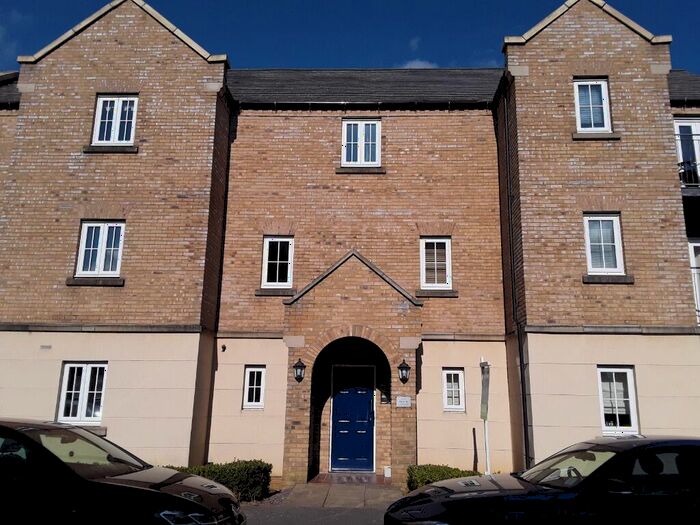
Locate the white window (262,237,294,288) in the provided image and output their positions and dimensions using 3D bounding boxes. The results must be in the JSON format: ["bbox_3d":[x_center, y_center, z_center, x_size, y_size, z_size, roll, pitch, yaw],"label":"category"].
[{"bbox_3d":[-1.557,0.022,11.905,0.669,1.106,0.100,0,-12,2],"label":"white window"}]

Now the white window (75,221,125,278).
[{"bbox_3d":[-4.980,-0.255,10.957,0.915,1.160,0.090,0,-13,2],"label":"white window"}]

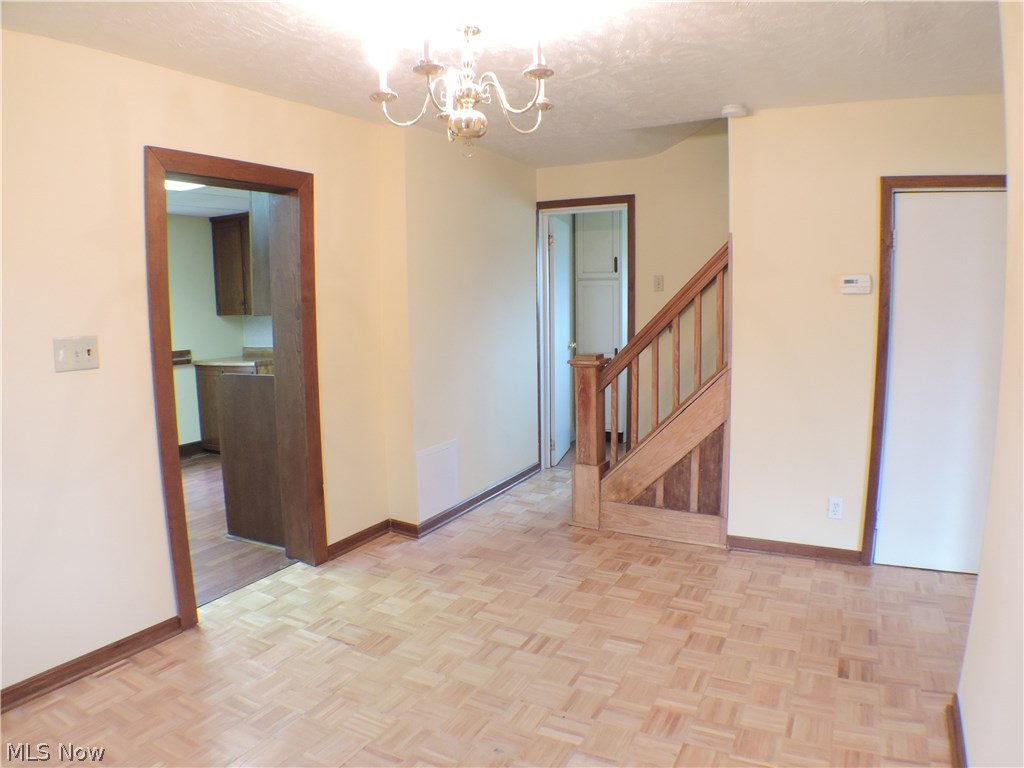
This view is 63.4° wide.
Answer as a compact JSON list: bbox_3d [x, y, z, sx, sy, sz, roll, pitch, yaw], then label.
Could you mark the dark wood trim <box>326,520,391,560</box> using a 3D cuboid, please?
[{"bbox_3d":[-0.867,0.894,4.790,0.020,0.083,0.588,3,8,27],"label":"dark wood trim"}]

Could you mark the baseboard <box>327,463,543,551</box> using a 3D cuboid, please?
[{"bbox_3d":[-0.386,0.797,5.556,0.207,0.084,2.364,3,8,27],"label":"baseboard"}]

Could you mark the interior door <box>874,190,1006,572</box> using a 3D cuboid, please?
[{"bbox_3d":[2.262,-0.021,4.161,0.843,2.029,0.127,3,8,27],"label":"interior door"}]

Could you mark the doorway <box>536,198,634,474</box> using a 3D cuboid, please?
[{"bbox_3d":[0.571,-0.330,6.319,0.781,2.119,0.139,3,8,27],"label":"doorway"}]

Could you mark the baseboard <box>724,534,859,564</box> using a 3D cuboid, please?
[{"bbox_3d":[1.558,0.931,4.599,0.711,0.078,0.020,3,8,27],"label":"baseboard"}]

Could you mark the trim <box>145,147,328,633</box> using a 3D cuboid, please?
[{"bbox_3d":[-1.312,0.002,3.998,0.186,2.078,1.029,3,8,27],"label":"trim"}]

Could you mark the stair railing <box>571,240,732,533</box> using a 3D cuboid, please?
[{"bbox_3d":[0.813,0.044,4.902,0.960,1.735,0.186,3,8,27],"label":"stair railing"}]

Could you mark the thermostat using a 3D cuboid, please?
[{"bbox_3d":[1.780,-0.512,4.286,0.152,0.102,0.030,3,8,27],"label":"thermostat"}]

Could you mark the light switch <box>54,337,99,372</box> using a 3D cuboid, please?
[{"bbox_3d":[-1.629,-0.111,3.108,0.012,0.122,0.172,3,8,27],"label":"light switch"}]

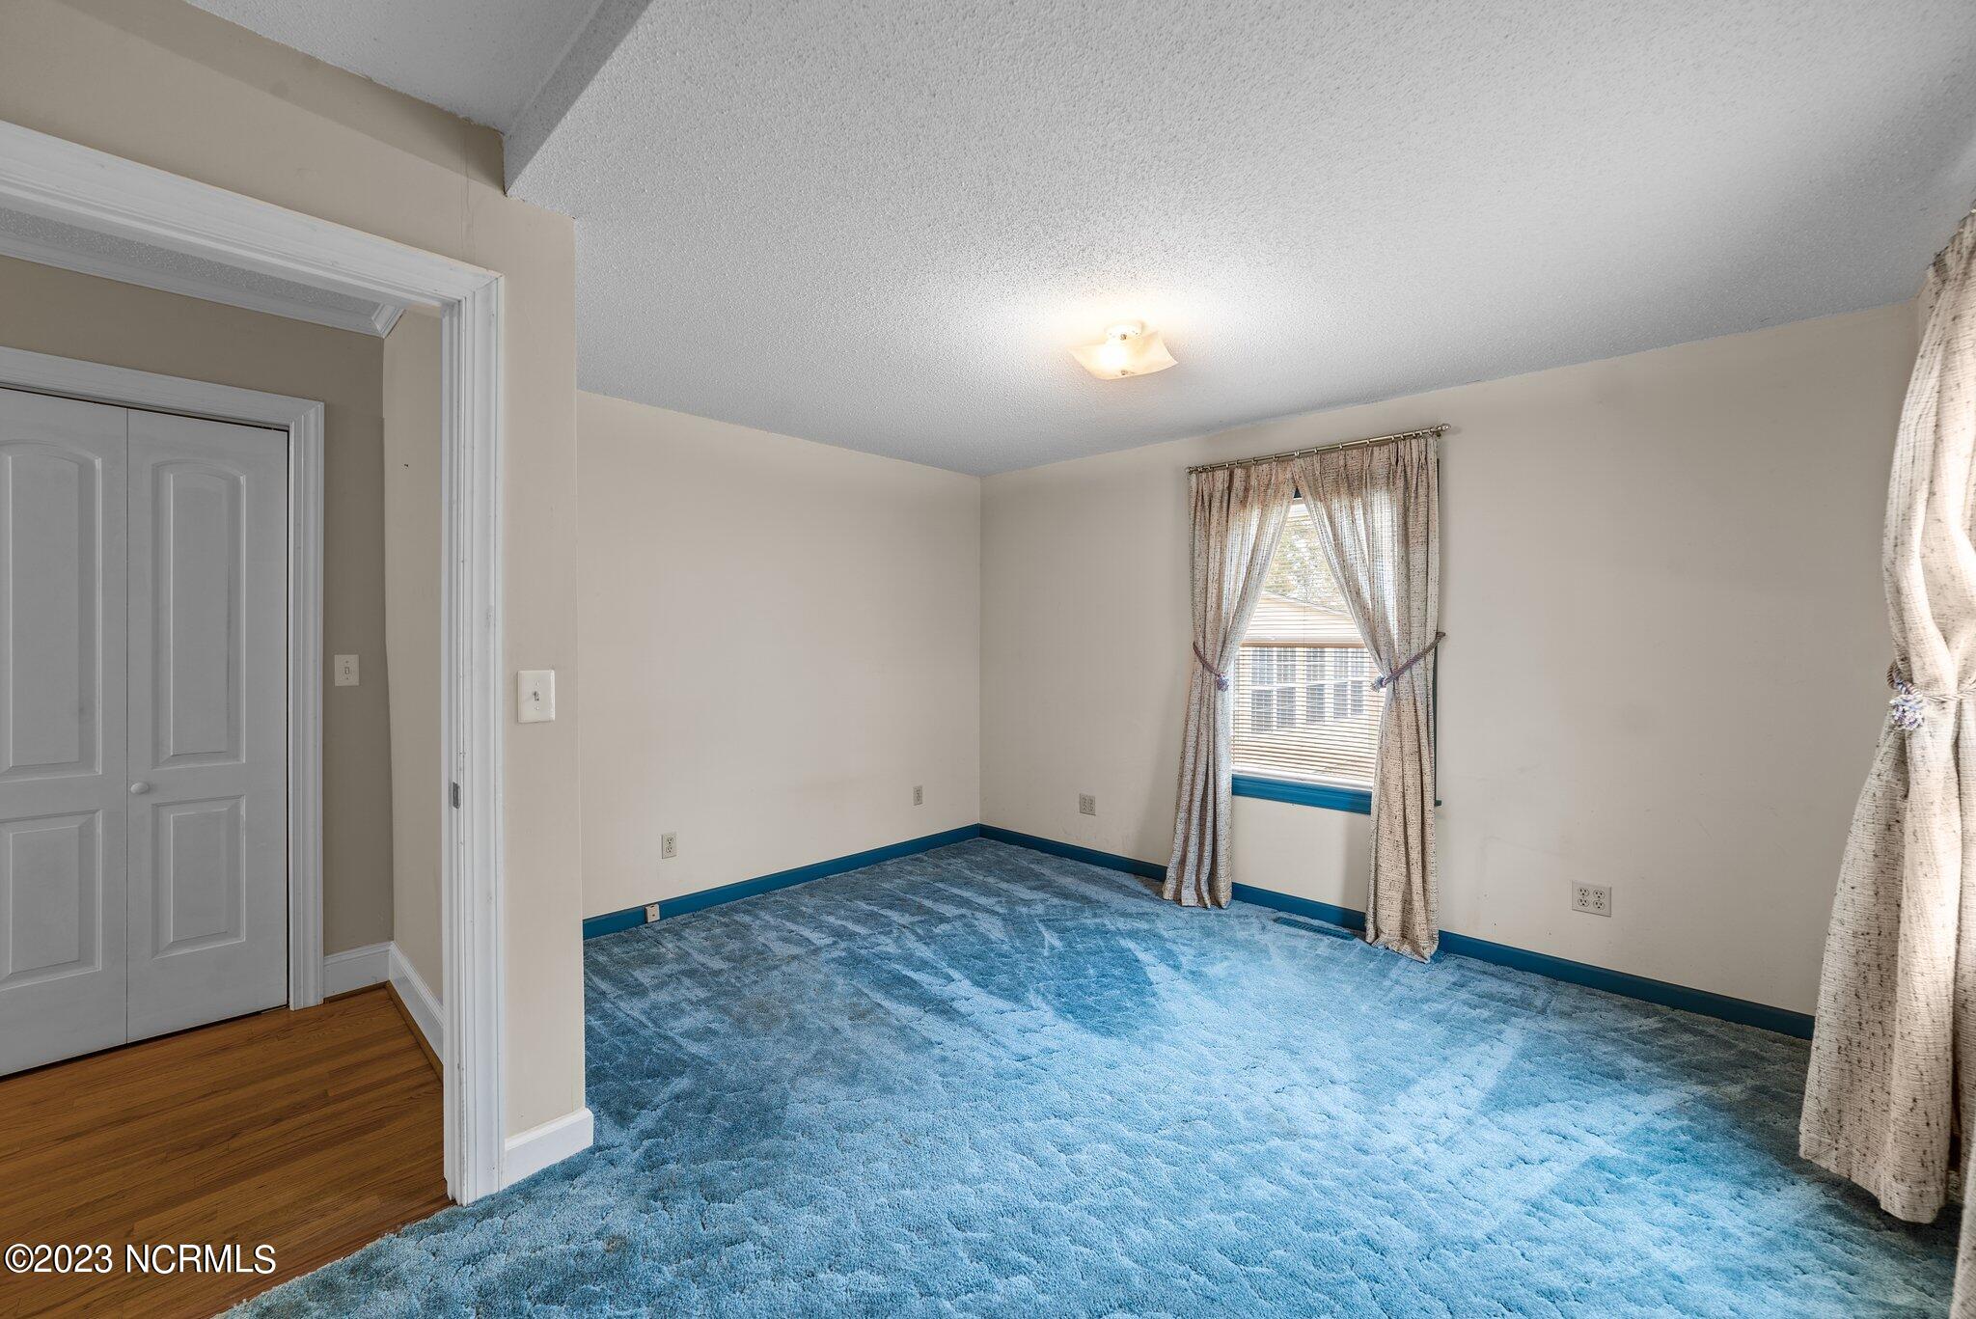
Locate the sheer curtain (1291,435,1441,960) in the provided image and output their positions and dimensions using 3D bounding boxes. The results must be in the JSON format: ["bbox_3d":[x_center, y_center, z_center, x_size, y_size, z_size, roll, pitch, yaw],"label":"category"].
[{"bbox_3d":[1.677,0.156,3.471,0.639,2.218,0.148,2,2,43],"label":"sheer curtain"}]

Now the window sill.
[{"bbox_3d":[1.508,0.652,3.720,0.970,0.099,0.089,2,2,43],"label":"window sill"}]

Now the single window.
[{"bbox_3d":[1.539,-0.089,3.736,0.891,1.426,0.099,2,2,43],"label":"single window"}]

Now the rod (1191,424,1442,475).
[{"bbox_3d":[1.491,-0.983,3.633,1.218,0.044,0.079,2,2,43],"label":"rod"}]

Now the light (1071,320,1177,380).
[{"bbox_3d":[0.478,-1.081,2.645,0.307,0.117,0.307,1,2,33],"label":"light"}]

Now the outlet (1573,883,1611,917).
[{"bbox_3d":[2.343,0.931,2.980,0.117,0.115,0.008,2,2,43],"label":"outlet"}]

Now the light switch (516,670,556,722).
[{"bbox_3d":[-1.109,0.091,1.890,0.010,0.125,0.081,2,2,43],"label":"light switch"}]

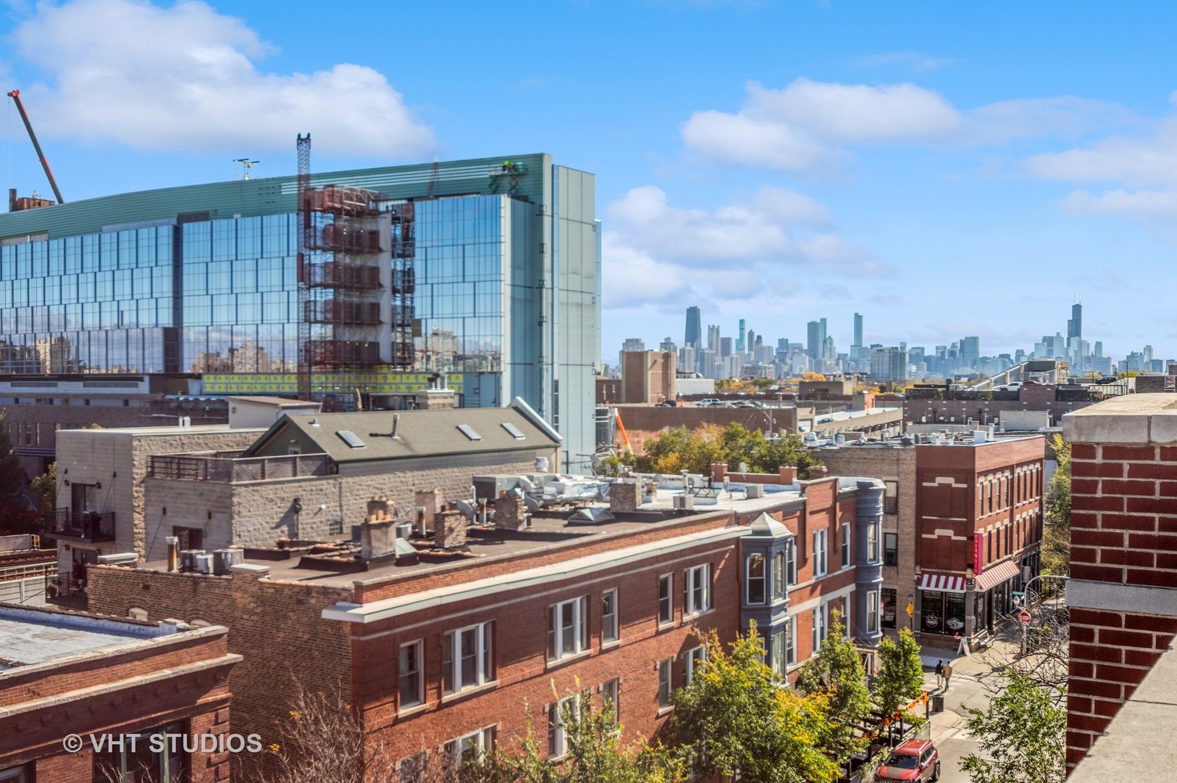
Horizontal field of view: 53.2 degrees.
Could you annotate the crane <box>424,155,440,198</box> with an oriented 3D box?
[{"bbox_3d":[-18.347,-25.140,138.000,1.600,4.900,1.200,0,0,-8],"label":"crane"}]

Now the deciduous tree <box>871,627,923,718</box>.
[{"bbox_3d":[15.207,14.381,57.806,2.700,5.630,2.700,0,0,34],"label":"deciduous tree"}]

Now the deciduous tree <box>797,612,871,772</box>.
[{"bbox_3d":[10.567,13.338,50.919,3.300,7.810,3.300,0,0,34],"label":"deciduous tree"}]

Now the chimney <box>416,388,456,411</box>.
[{"bbox_3d":[-8.089,0.541,62.501,0.850,1.600,2.150,0,0,34],"label":"chimney"}]

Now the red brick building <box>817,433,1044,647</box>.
[{"bbox_3d":[24.862,10.172,89.974,15.200,13.600,18.580,0,0,34],"label":"red brick building"}]

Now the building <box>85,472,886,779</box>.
[{"bbox_3d":[-0.432,10.702,49.912,13.930,13.100,37.710,0,0,34],"label":"building"}]

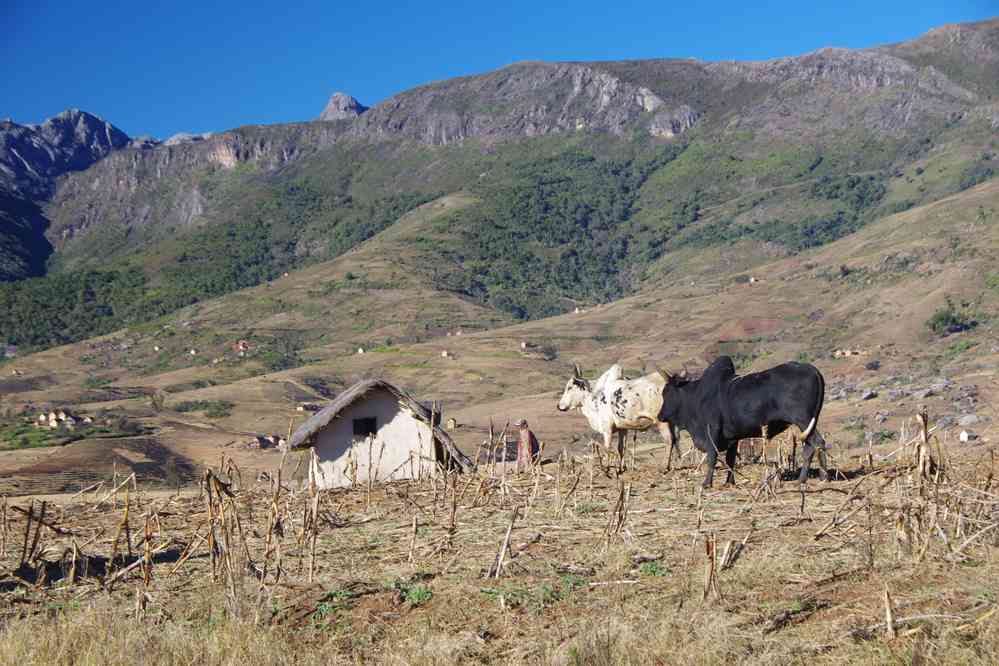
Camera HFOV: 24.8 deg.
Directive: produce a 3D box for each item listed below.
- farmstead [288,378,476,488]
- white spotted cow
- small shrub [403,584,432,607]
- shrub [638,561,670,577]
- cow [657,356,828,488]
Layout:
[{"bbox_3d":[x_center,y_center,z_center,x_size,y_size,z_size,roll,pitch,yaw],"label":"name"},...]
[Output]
[{"bbox_3d":[-2.463,2.161,47.500,3.800,2.500,4.000,0,0,-6],"label":"farmstead"},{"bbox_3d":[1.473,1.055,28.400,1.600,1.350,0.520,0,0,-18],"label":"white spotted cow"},{"bbox_3d":[-0.486,1.558,13.500,0.180,0.120,0.170,0,0,0],"label":"small shrub"},{"bbox_3d":[1.036,1.573,15.200,0.210,0.095,0.180,0,0,0],"label":"shrub"},{"bbox_3d":[2.702,0.990,25.300,1.850,1.450,0.580,0,0,-10],"label":"cow"}]

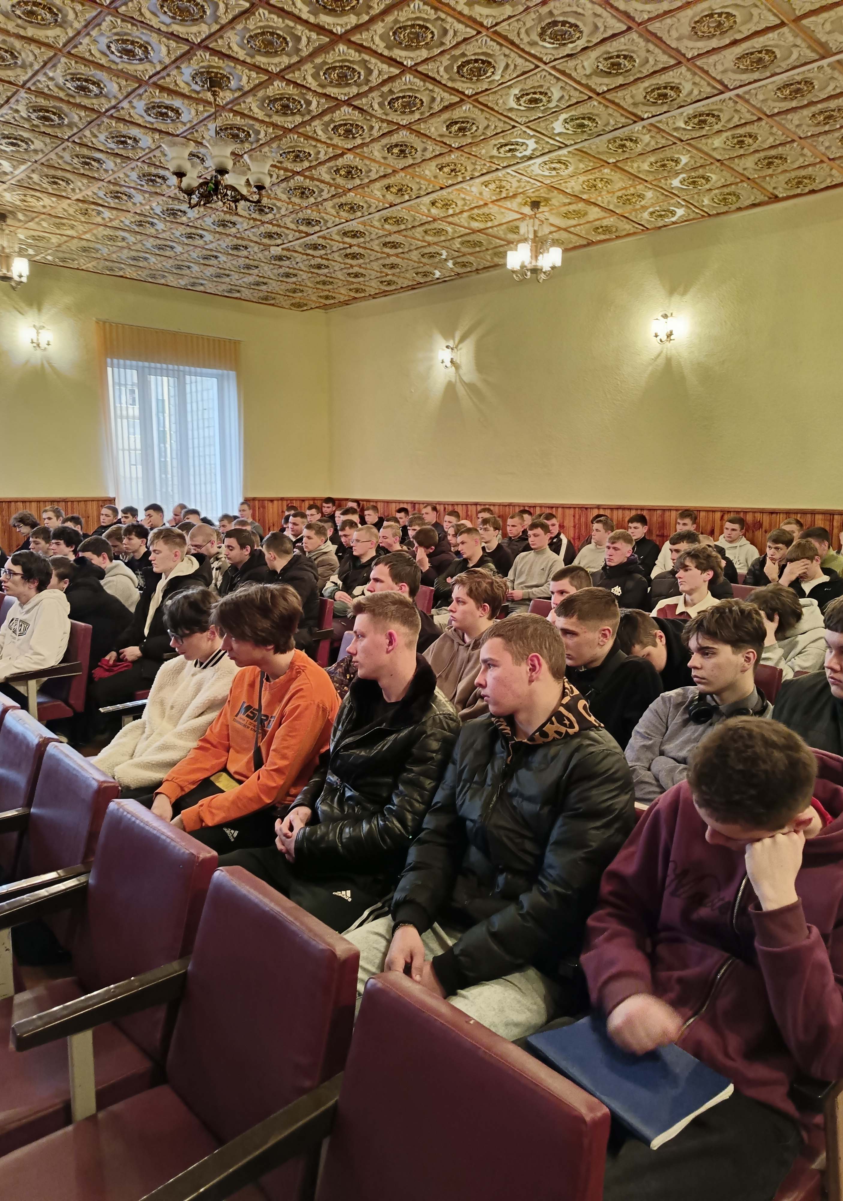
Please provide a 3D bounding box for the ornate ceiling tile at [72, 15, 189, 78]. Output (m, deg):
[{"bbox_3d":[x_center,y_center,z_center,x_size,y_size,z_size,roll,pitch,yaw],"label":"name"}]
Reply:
[{"bbox_3d":[-1.728,-3.253,4.910,0.520,0.040,0.570,-7,11,-43],"label":"ornate ceiling tile"}]

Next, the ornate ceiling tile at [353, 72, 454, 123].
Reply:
[{"bbox_3d":[-0.084,-3.134,5.232,0.464,0.035,0.510,-7,11,-44],"label":"ornate ceiling tile"}]

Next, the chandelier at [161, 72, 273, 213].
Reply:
[{"bbox_3d":[-1.315,-2.917,5.329,0.697,0.778,0.697,0,8,0],"label":"chandelier"}]

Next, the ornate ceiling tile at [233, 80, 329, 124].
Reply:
[{"bbox_3d":[-0.862,-3.150,5.300,0.464,0.035,0.510,-7,11,-44],"label":"ornate ceiling tile"}]

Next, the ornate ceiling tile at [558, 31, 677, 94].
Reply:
[{"bbox_3d":[1.107,-3.058,4.742,0.464,0.035,0.510,-7,11,-44],"label":"ornate ceiling tile"}]

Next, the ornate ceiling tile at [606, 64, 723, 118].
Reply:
[{"bbox_3d":[1.577,-3.318,5.427,0.505,0.040,0.555,-7,11,-44],"label":"ornate ceiling tile"}]

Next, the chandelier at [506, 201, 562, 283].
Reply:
[{"bbox_3d":[1.027,-3.275,7.588,0.499,0.664,0.499,0,8,0],"label":"chandelier"}]

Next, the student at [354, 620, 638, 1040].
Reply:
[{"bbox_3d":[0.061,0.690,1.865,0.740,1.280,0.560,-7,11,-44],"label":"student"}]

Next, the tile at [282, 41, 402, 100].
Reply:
[{"bbox_3d":[-0.450,-3.090,4.879,0.464,0.035,0.510,-7,11,-44],"label":"tile"}]

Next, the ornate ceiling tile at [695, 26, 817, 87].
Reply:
[{"bbox_3d":[2.030,-3.242,4.978,0.520,0.040,0.570,-7,11,-43],"label":"ornate ceiling tile"}]

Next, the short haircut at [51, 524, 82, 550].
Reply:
[{"bbox_3d":[-2.598,-0.464,6.100,0.220,0.190,0.180,-7,11,-44],"label":"short haircut"}]

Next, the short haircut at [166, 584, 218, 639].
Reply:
[{"bbox_3d":[-0.799,0.041,2.900,0.200,0.190,0.170,-5,10,-32],"label":"short haircut"}]

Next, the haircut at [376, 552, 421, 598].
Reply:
[{"bbox_3d":[-0.098,-0.106,3.550,0.195,0.190,0.165,-4,9,-30],"label":"haircut"}]

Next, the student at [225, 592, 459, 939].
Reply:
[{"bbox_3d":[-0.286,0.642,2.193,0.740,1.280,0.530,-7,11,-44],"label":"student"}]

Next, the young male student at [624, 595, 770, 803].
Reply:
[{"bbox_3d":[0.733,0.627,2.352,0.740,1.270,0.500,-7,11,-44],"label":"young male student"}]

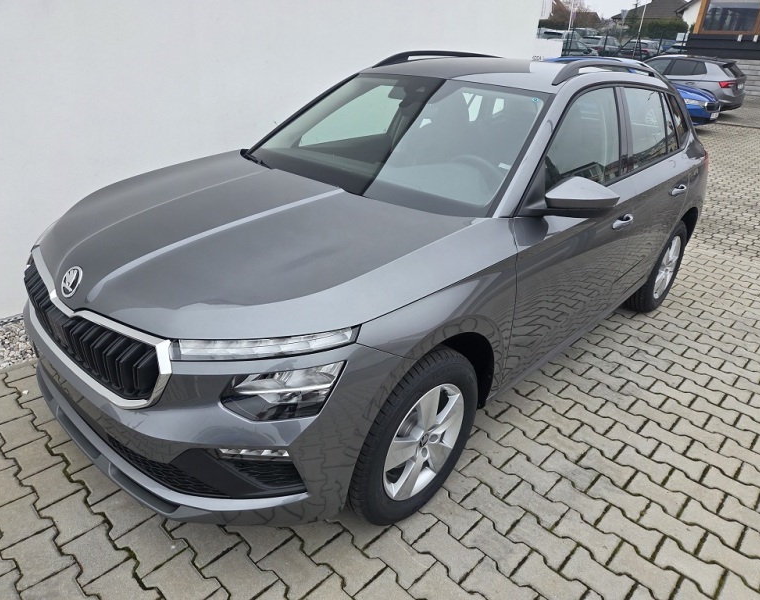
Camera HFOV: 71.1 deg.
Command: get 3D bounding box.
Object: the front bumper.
[{"bbox_3d":[-0.790,0.206,1.942,1.760,0.560,0.640,24,32,37],"label":"front bumper"}]

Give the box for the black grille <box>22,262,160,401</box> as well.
[{"bbox_3d":[-0.945,0.070,1.688,0.910,0.210,0.120,24,32,37],"label":"black grille"}]

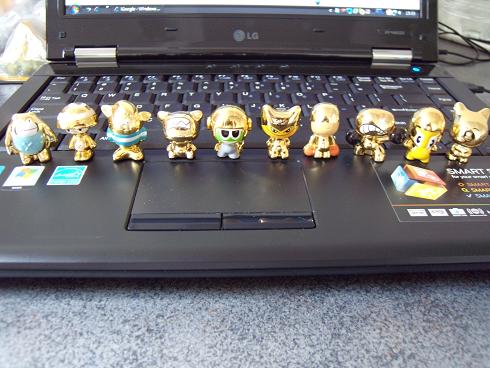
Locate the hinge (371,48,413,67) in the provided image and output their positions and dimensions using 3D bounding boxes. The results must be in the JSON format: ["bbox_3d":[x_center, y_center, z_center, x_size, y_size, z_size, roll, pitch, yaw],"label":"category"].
[{"bbox_3d":[0.124,-0.107,0.334,0.034,0.012,0.012,-1,38,-2],"label":"hinge"}]

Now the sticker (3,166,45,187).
[{"bbox_3d":[-0.118,-0.004,0.212,0.018,0.001,0.017,0,40,-1],"label":"sticker"}]

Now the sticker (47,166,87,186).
[{"bbox_3d":[-0.092,-0.004,0.207,0.016,0.001,0.016,-1,38,-2],"label":"sticker"}]

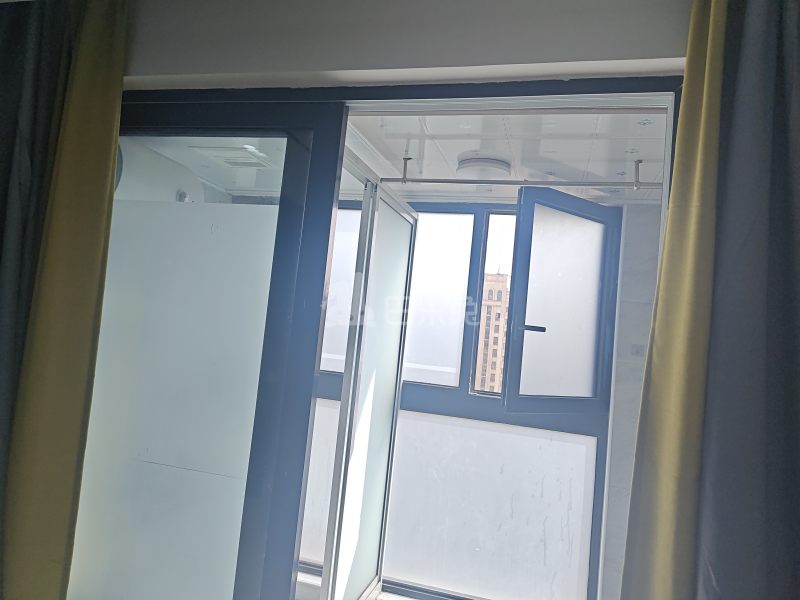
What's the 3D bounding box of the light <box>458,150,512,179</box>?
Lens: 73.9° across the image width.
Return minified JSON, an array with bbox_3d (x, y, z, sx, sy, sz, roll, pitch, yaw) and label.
[{"bbox_3d":[0.388,-0.573,2.440,0.250,0.066,0.250,5,-3,16],"label":"light"}]

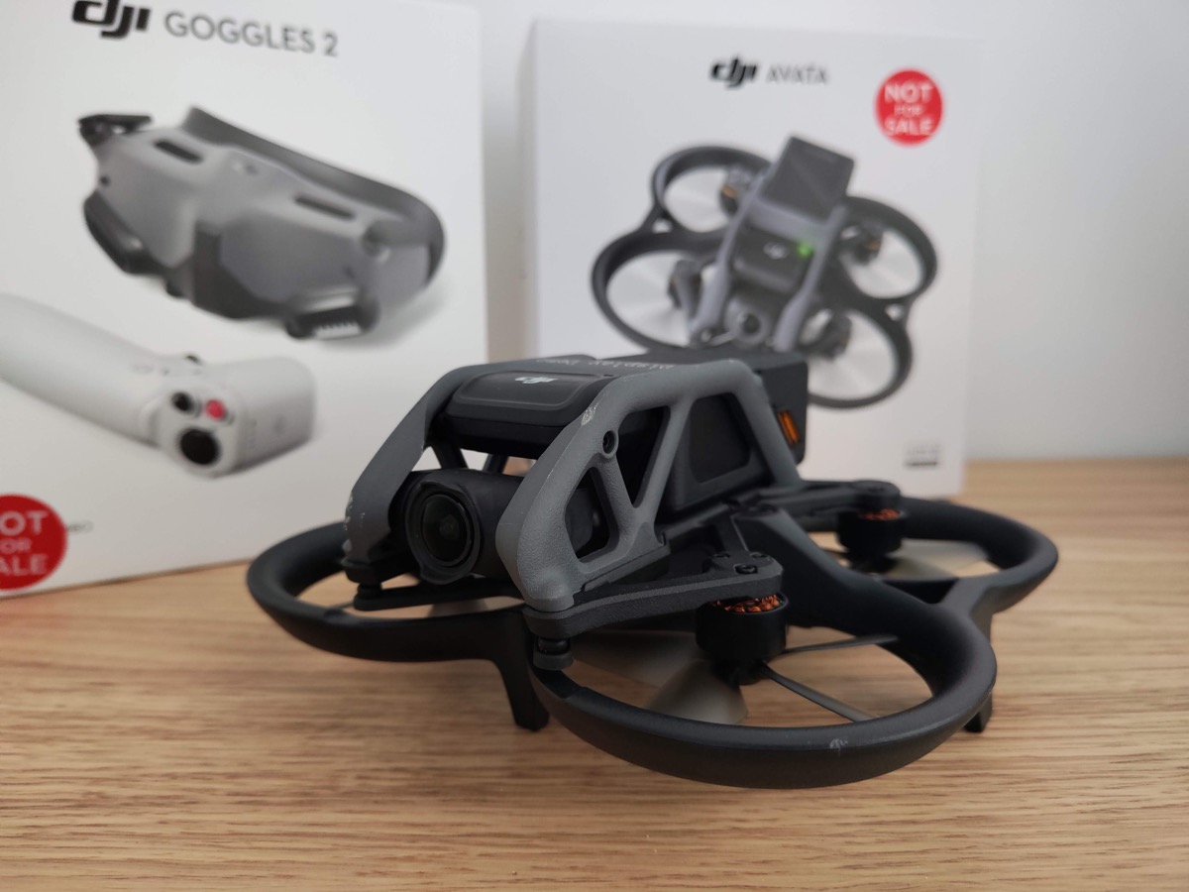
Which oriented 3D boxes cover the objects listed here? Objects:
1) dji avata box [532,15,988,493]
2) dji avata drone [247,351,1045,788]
[{"bbox_3d":[0.071,-0.084,0.421,0.207,0.213,0.087,-2,9,-9],"label":"dji avata box"},{"bbox_3d":[0.019,0.017,0.225,0.180,0.080,0.180,6,12,35],"label":"dji avata drone"}]

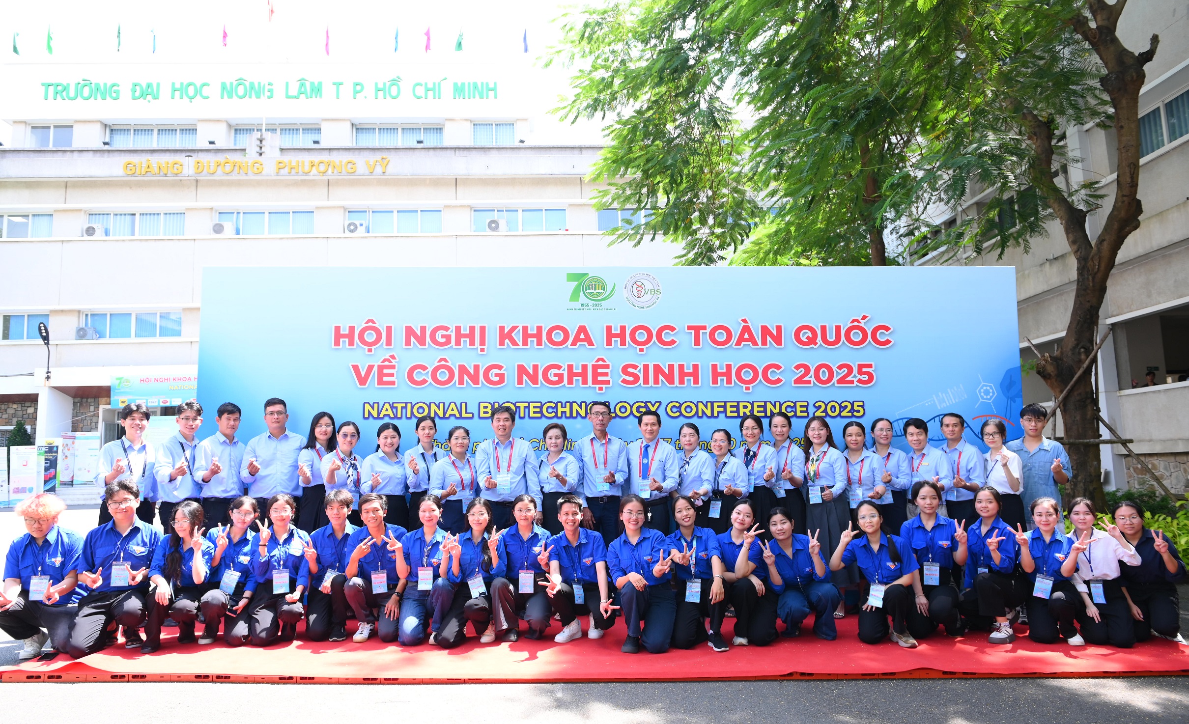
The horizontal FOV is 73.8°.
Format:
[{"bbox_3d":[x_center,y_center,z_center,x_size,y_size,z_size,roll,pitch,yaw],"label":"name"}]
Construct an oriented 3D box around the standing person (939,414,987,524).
[{"bbox_3d":[3.127,1.248,6.691,0.460,1.624,0.320,-6,-8,38],"label":"standing person"}]

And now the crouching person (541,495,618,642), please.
[{"bbox_3d":[-0.119,1.477,5.803,0.600,1.003,0.720,-2,-7,3],"label":"crouching person"}]

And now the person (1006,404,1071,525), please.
[{"bbox_3d":[3.671,1.189,6.515,0.500,1.700,0.340,-5,-8,33],"label":"person"}]

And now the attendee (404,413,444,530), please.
[{"bbox_3d":[-1.405,1.268,6.642,0.460,1.625,0.420,0,-7,-13],"label":"attendee"}]

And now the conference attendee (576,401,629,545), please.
[{"bbox_3d":[0.066,1.201,6.579,0.500,1.743,0.420,-1,-7,0],"label":"conference attendee"}]

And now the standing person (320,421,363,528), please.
[{"bbox_3d":[-2.012,1.269,6.345,0.420,1.576,0.340,2,-7,-21],"label":"standing person"}]

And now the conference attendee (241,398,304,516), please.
[{"bbox_3d":[-2.587,1.174,6.387,0.550,1.778,0.380,2,-7,-21],"label":"conference attendee"}]

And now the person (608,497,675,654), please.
[{"bbox_3d":[0.333,1.465,5.616,0.480,1.034,0.680,-1,-7,2],"label":"person"}]

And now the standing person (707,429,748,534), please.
[{"bbox_3d":[1.102,1.298,6.504,0.430,1.502,0.330,-6,-8,35],"label":"standing person"}]

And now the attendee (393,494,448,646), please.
[{"bbox_3d":[-1.271,1.490,5.812,0.460,1.026,0.620,0,-7,-11],"label":"attendee"}]

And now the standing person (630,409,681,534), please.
[{"bbox_3d":[0.509,1.262,6.728,0.460,1.697,0.360,-2,-7,13],"label":"standing person"}]

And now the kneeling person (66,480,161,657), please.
[{"bbox_3d":[-3.376,1.404,5.564,0.620,1.134,0.700,3,-8,-33],"label":"kneeling person"}]

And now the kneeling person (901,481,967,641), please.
[{"bbox_3d":[2.548,1.452,5.946,0.480,1.102,0.600,-3,-7,19],"label":"kneeling person"}]

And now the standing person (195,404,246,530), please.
[{"bbox_3d":[-2.967,1.178,6.288,0.500,1.717,0.440,5,-9,-40],"label":"standing person"}]

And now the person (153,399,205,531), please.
[{"bbox_3d":[-3.305,1.171,6.298,0.470,1.747,0.340,4,-8,-38],"label":"person"}]

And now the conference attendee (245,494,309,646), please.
[{"bbox_3d":[-2.332,1.496,5.842,0.480,1.028,0.620,1,-7,-19],"label":"conference attendee"}]

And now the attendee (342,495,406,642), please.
[{"bbox_3d":[-1.621,1.487,5.845,0.500,1.021,0.650,1,-8,-14],"label":"attendee"}]

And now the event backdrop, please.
[{"bbox_3d":[0.134,0.628,7.121,7.362,2.990,0.180,0,-6,0],"label":"event backdrop"}]

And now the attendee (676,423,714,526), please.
[{"bbox_3d":[0.853,1.316,6.701,0.420,1.584,0.360,-4,-8,26],"label":"attendee"}]

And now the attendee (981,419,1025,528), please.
[{"bbox_3d":[3.295,1.252,6.395,0.400,1.582,0.340,-5,-8,32],"label":"attendee"}]

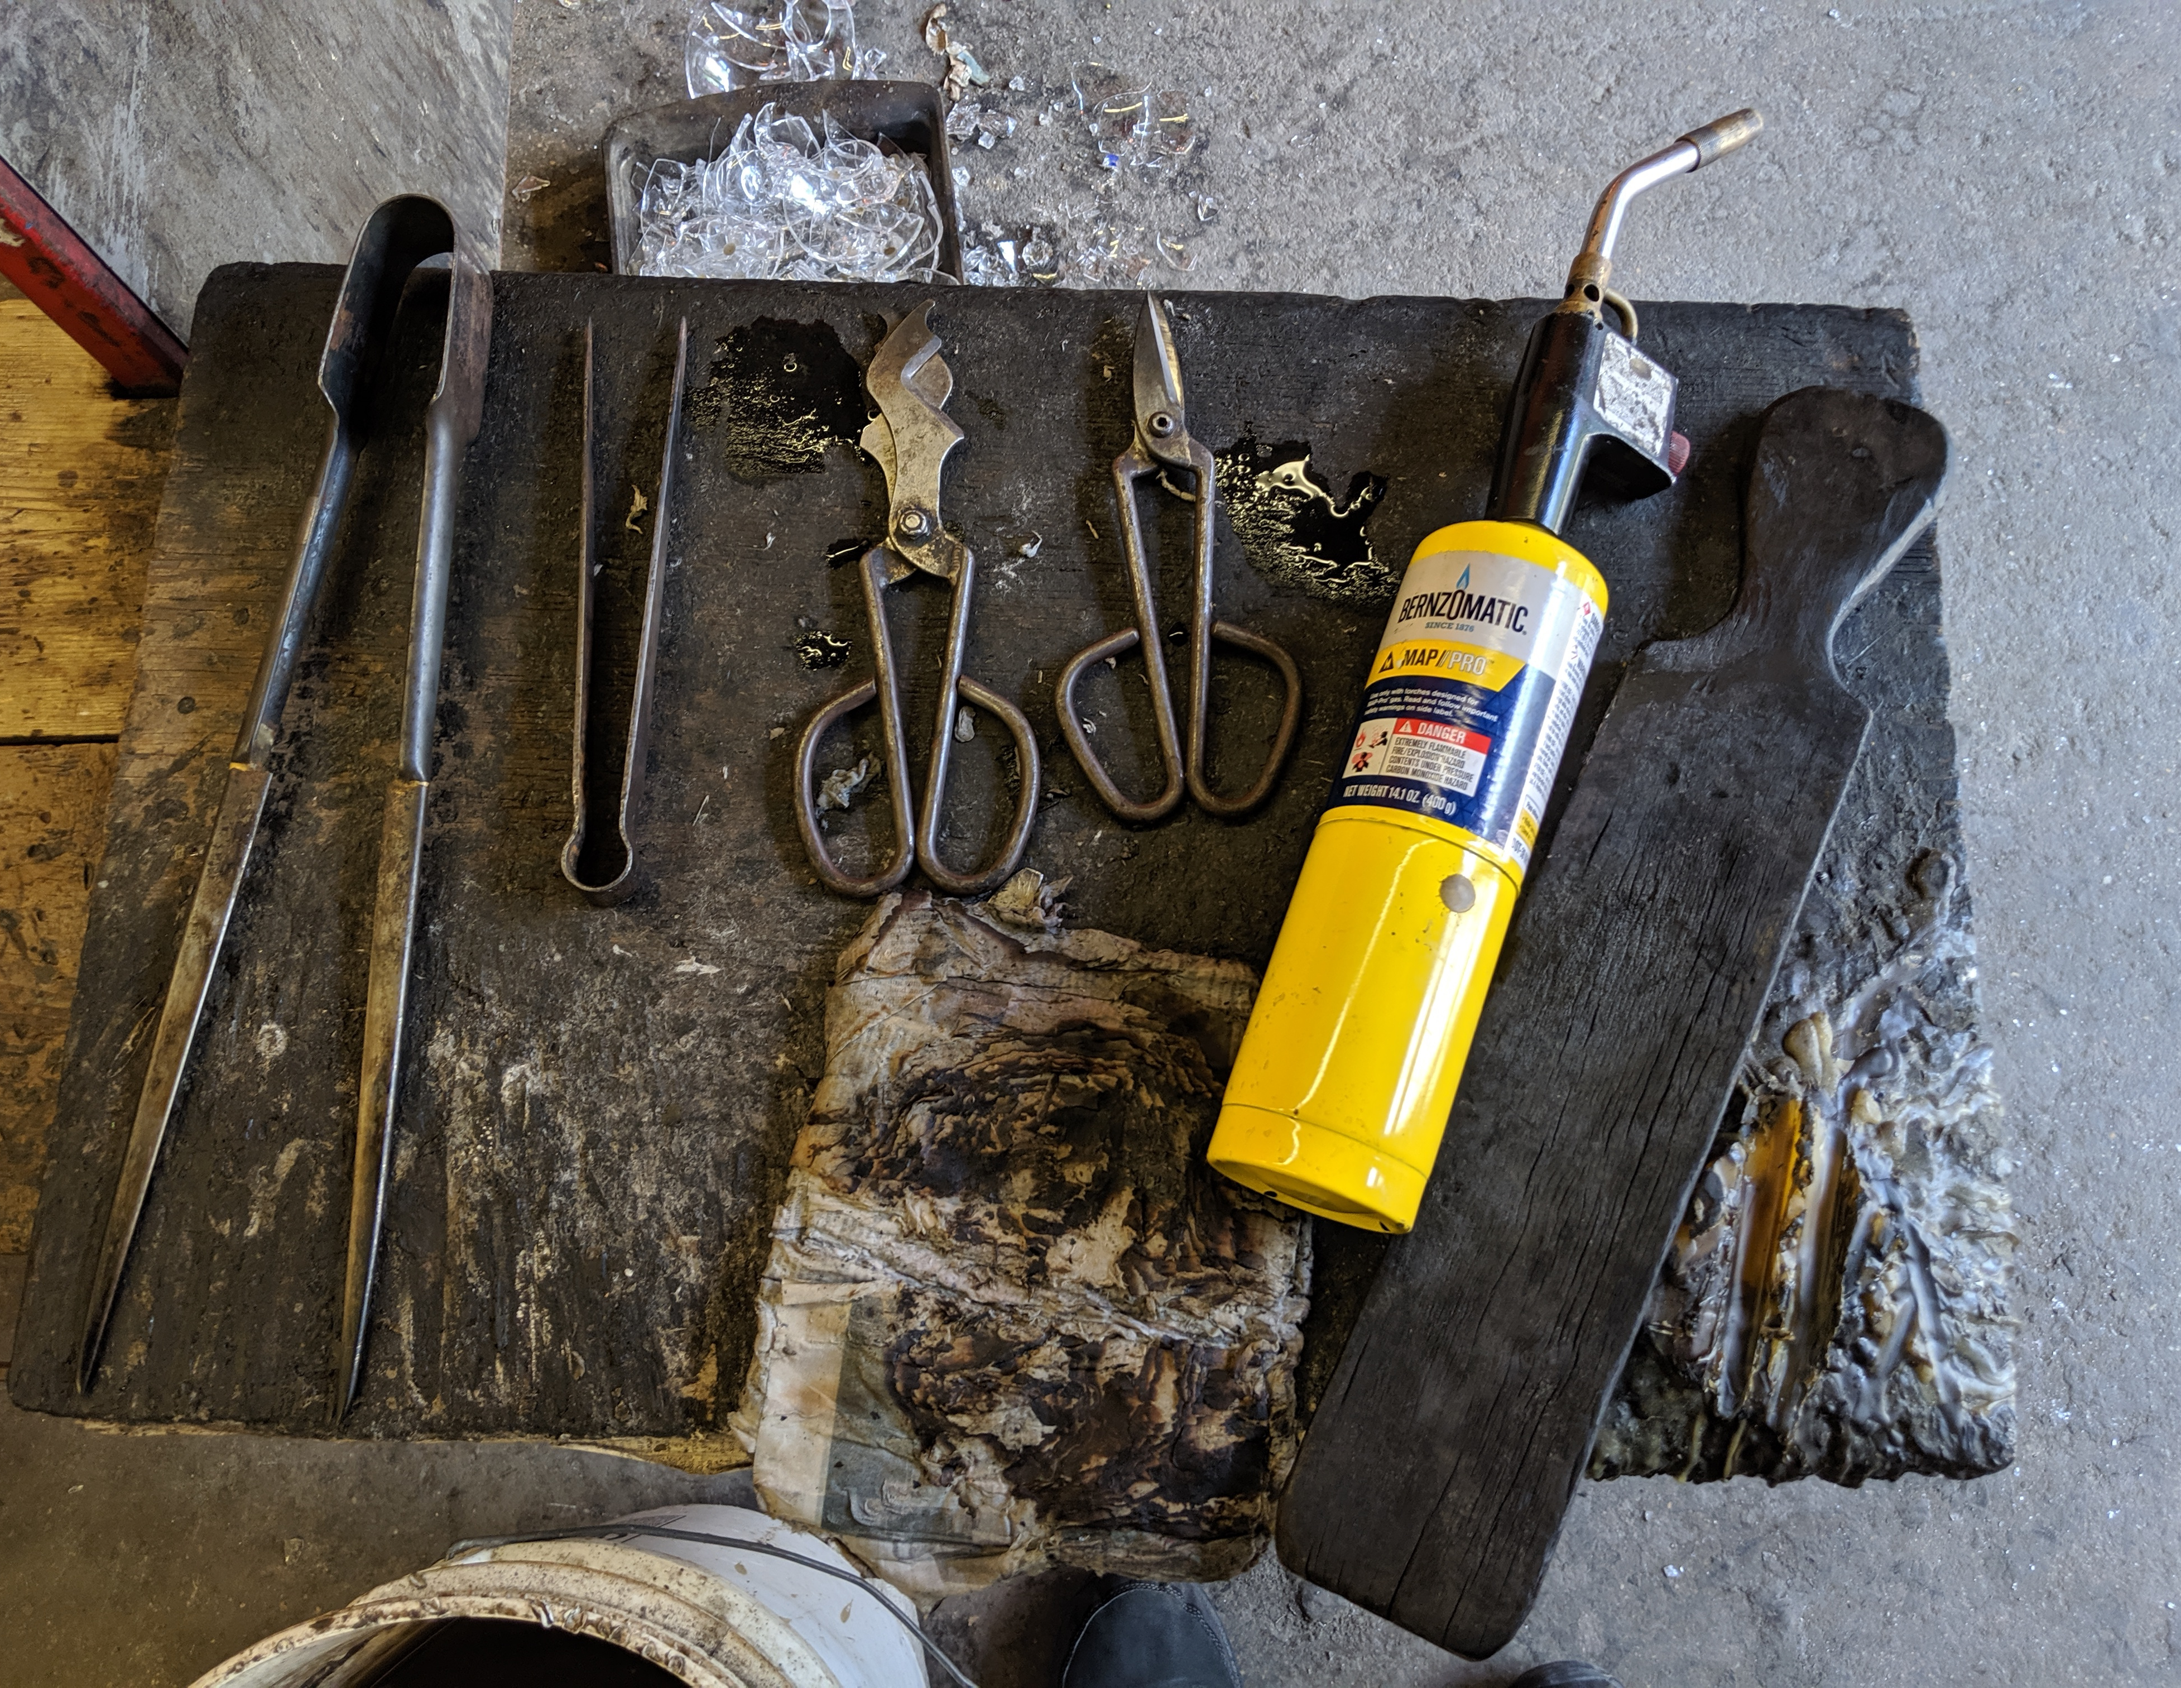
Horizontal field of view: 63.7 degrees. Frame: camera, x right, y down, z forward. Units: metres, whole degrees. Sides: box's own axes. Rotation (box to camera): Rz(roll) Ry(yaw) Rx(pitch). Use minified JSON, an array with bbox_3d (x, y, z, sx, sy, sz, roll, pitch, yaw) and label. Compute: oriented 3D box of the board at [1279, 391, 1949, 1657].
[{"bbox_3d":[0.200,0.042,0.643,0.088,0.017,0.484,25,77,6],"label":"board"}]

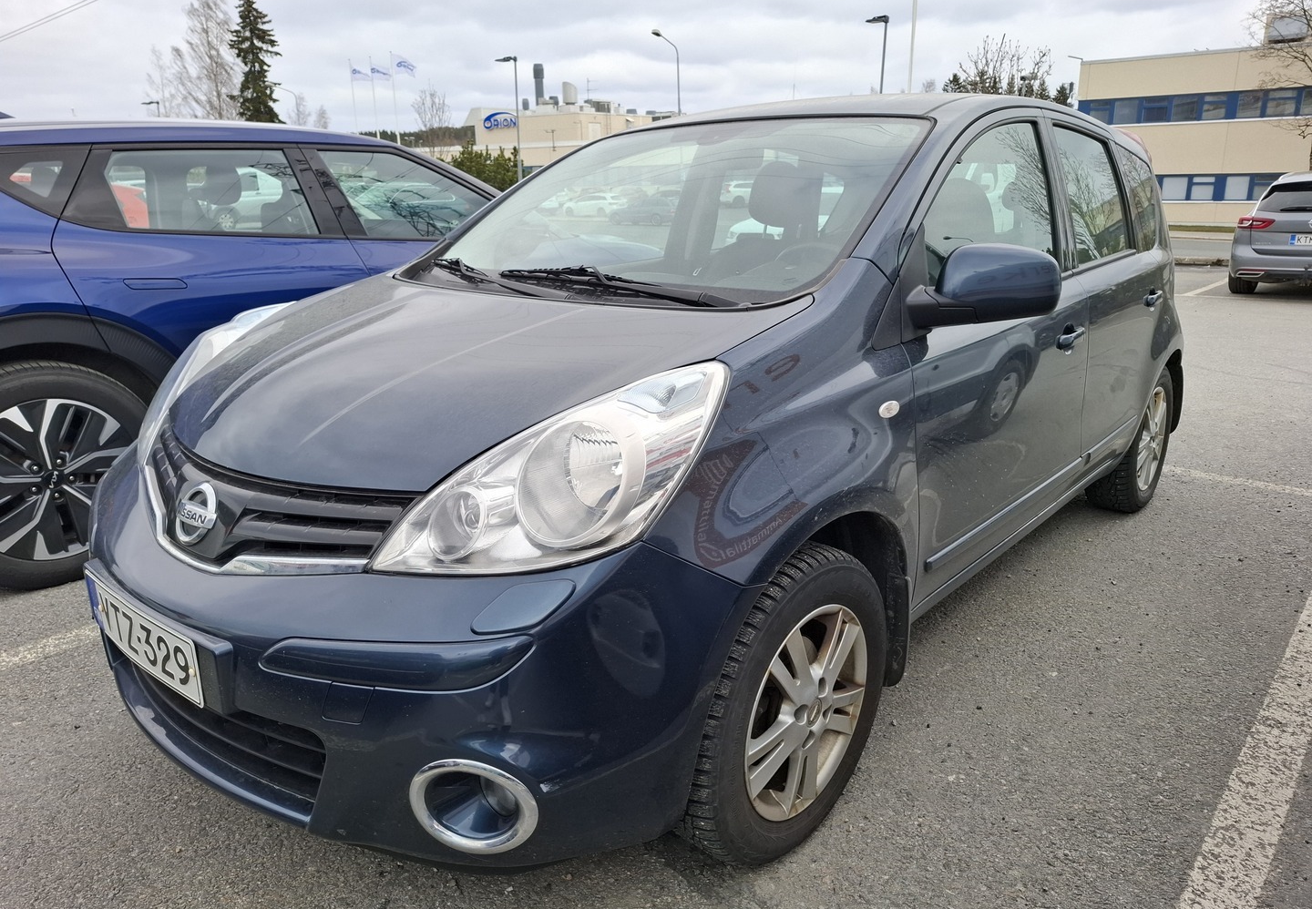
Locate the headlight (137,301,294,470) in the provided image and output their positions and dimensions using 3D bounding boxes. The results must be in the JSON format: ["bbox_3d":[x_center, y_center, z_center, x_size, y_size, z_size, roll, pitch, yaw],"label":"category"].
[{"bbox_3d":[-1.032,-0.179,2.102,0.474,0.290,0.409,-12,19,-35],"label":"headlight"}]

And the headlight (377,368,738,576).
[{"bbox_3d":[-0.144,0.016,1.348,0.409,0.290,0.474,8,18,28],"label":"headlight"}]

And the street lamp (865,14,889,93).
[{"bbox_3d":[6.522,-9.720,26.620,0.800,6.680,0.250,5,16,19],"label":"street lamp"}]

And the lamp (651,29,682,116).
[{"bbox_3d":[0.459,-15.835,43.344,1.550,9.688,0.300,0,16,2],"label":"lamp"}]

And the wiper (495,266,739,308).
[{"bbox_3d":[-0.125,-0.392,1.994,0.800,0.075,0.090,17,23,41],"label":"wiper"}]

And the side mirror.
[{"bbox_3d":[0.674,-0.347,1.776,0.230,0.170,0.190,12,20,40],"label":"side mirror"}]

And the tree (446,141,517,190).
[{"bbox_3d":[-7.035,-10.677,35.793,3.500,4.036,3.200,-4,16,-10],"label":"tree"}]

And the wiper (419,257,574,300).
[{"bbox_3d":[-0.381,-0.446,2.226,0.680,0.080,0.100,17,23,41],"label":"wiper"}]

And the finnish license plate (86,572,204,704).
[{"bbox_3d":[-0.869,0.302,1.473,0.442,0.118,0.012,12,20,39],"label":"finnish license plate"}]

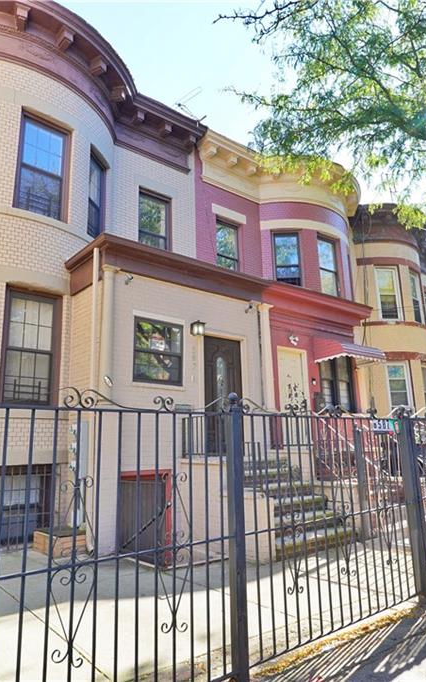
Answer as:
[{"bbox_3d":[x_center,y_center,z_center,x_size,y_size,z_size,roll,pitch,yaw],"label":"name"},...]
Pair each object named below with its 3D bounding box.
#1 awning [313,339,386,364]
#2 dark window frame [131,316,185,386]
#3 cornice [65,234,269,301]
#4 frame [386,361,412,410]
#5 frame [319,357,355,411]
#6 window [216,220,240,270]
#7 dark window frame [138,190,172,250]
[{"bbox_3d":[2.985,0.230,9.906,1.420,0.560,0.820,9,-16,-37],"label":"awning"},{"bbox_3d":[-0.885,0.189,7.333,0.910,1.033,0.116,9,-17,-38],"label":"dark window frame"},{"bbox_3d":[-0.731,-1.006,8.464,3.524,0.571,1.530,9,-17,-38],"label":"cornice"},{"bbox_3d":[5.913,1.545,14.361,0.770,1.730,0.160,0,-13,-7],"label":"frame"},{"bbox_3d":[2.804,0.909,10.141,1.320,1.330,0.140,9,-16,-37],"label":"frame"},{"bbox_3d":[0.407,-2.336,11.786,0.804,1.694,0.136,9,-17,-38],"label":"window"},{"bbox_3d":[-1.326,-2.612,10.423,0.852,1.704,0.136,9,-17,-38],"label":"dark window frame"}]

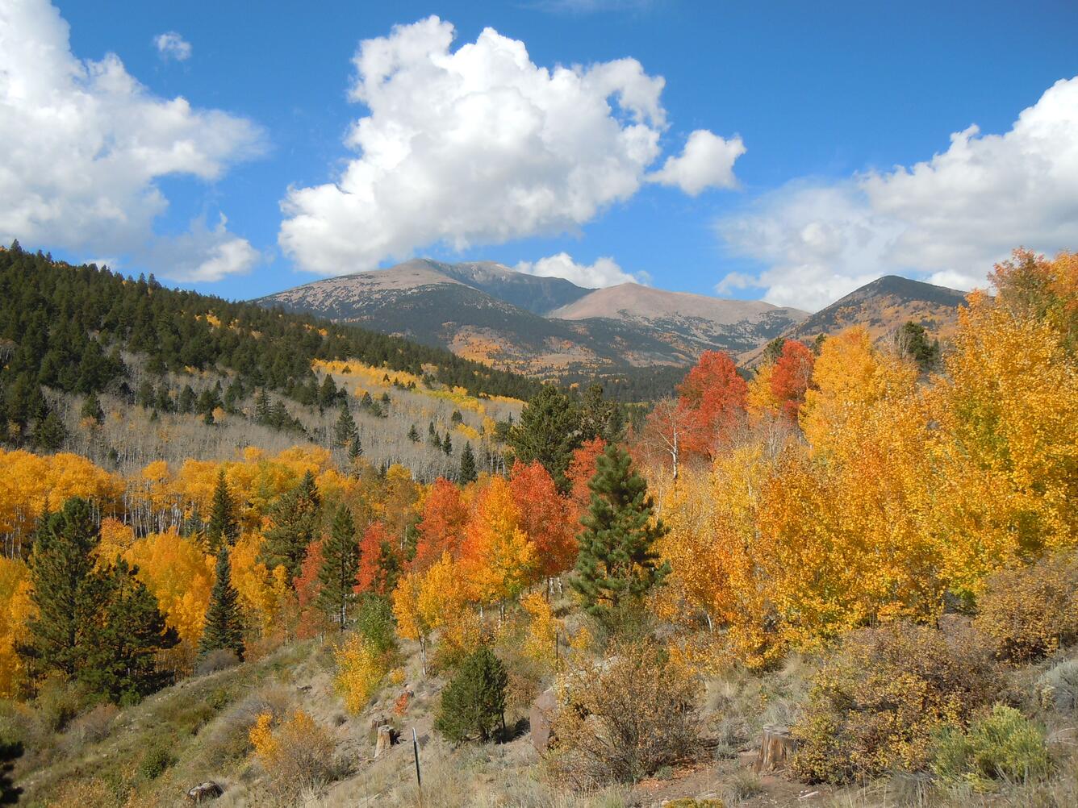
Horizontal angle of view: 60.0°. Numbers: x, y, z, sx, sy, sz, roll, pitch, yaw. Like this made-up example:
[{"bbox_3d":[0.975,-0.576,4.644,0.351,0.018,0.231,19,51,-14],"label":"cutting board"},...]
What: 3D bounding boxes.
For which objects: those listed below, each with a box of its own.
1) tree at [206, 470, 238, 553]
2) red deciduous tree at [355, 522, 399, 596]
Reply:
[{"bbox_3d":[-27.790,9.910,82.000,2.880,8.350,2.800,0,0,0],"label":"tree"},{"bbox_3d":[-10.380,10.760,60.000,2.870,6.440,2.870,0,0,0],"label":"red deciduous tree"}]

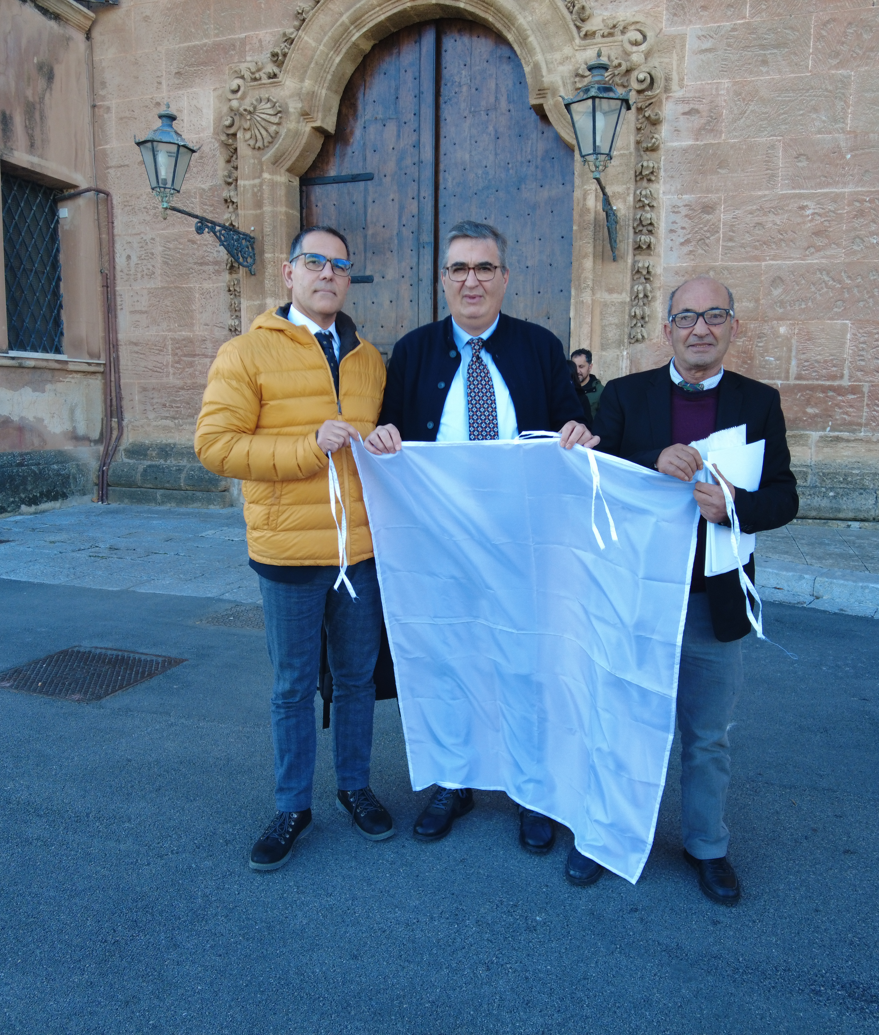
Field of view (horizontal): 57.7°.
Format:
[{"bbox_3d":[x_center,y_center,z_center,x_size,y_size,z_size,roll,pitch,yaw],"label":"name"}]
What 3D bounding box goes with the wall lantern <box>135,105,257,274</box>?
[{"bbox_3d":[-2.357,-3.257,8.025,0.560,1.298,1.780,3,8,18],"label":"wall lantern"}]

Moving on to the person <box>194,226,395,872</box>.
[{"bbox_3d":[-0.411,0.076,2.309,0.540,1.790,0.460,-2,8,-19],"label":"person"}]

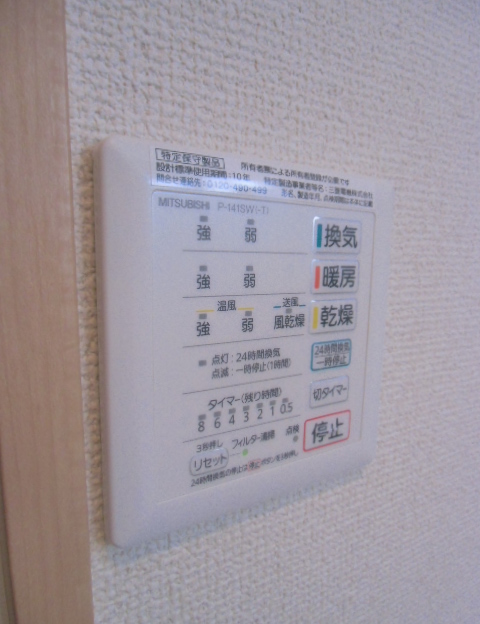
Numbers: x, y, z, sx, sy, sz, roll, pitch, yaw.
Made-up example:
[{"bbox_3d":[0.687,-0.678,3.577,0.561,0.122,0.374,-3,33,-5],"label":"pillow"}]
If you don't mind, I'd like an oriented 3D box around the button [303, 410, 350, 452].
[{"bbox_3d":[0.035,0.047,0.175,0.024,0.013,0.003,-4,9,-32],"label":"button"}]

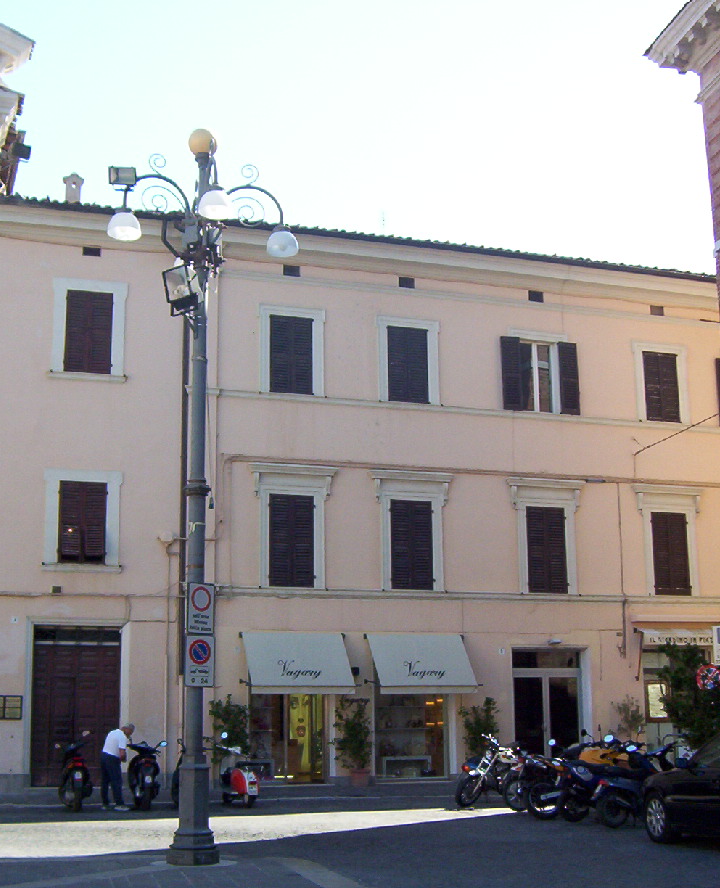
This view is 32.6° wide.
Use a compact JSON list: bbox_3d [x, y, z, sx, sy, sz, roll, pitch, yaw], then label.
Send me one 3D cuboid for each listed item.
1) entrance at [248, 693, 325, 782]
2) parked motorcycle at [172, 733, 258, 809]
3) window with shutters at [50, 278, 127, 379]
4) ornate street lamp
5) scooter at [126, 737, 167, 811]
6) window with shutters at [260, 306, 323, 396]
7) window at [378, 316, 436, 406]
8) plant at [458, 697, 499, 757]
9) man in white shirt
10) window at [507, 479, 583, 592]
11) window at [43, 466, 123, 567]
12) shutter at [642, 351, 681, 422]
[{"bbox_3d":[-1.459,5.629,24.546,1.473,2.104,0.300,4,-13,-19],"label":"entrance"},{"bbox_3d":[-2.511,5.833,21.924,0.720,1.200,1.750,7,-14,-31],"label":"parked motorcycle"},{"bbox_3d":[-5.704,-2.393,25.930,1.511,2.145,0.180,3,-13,-18],"label":"window with shutters"},{"bbox_3d":[-1.890,0.352,14.640,2.300,8.792,2.300,3,-12,-19],"label":"ornate street lamp"},{"bbox_3d":[-3.862,5.838,21.924,0.720,1.240,1.850,3,-13,-15],"label":"scooter"},{"bbox_3d":[-1.560,-2.111,28.153,1.410,1.966,0.180,3,-12,-19],"label":"window with shutters"},{"bbox_3d":[1.062,-1.827,26.998,1.300,1.837,0.200,4,-13,-19],"label":"window"},{"bbox_3d":[2.537,6.318,26.138,0.840,1.877,0.800,3,-13,-18],"label":"plant"},{"bbox_3d":[-4.330,5.756,22.102,0.570,1.480,0.500,3,-12,-19],"label":"man in white shirt"},{"bbox_3d":[4.235,2.140,28.182,1.769,2.609,0.280,3,-13,-18],"label":"window"},{"bbox_3d":[-5.824,1.572,25.893,1.556,2.033,0.200,3,-12,-19],"label":"window"},{"bbox_3d":[7.368,-1.392,30.137,0.942,1.781,0.070,3,-13,-18],"label":"shutter"}]

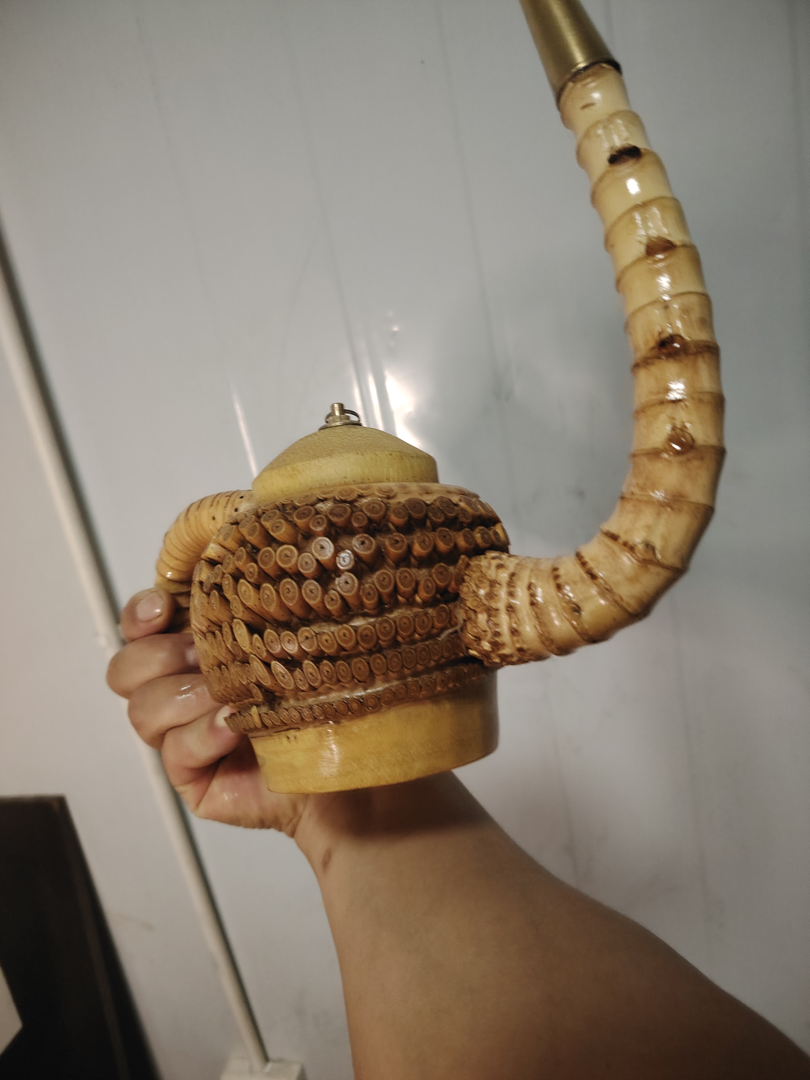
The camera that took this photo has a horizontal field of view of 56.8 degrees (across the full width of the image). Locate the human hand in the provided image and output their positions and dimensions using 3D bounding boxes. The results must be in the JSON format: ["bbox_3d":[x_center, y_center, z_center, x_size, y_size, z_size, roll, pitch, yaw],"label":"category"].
[{"bbox_3d":[-0.084,0.072,0.352,0.080,0.100,0.105,-17,5,-40],"label":"human hand"}]

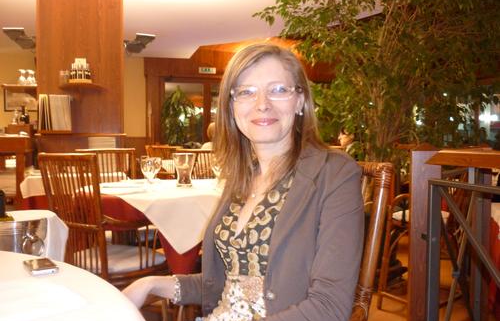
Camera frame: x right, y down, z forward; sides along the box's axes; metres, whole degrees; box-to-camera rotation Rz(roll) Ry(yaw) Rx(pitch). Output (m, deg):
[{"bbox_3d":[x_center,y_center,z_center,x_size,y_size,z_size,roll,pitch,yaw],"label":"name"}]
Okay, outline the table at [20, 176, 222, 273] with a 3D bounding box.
[{"bbox_3d":[-0.462,0.526,2.859,1.100,0.750,1.080,0,3,0],"label":"table"}]

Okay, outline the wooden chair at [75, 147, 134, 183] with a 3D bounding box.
[{"bbox_3d":[-0.912,0.401,3.283,0.510,0.955,0.510,-2,3,-35],"label":"wooden chair"}]

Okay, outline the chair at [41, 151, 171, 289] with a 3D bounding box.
[{"bbox_3d":[-0.702,0.441,2.364,0.500,0.965,0.500,3,4,40],"label":"chair"}]

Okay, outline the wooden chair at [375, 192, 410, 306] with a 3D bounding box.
[{"bbox_3d":[1.068,0.462,2.865,0.470,0.890,0.490,-2,3,-37],"label":"wooden chair"}]

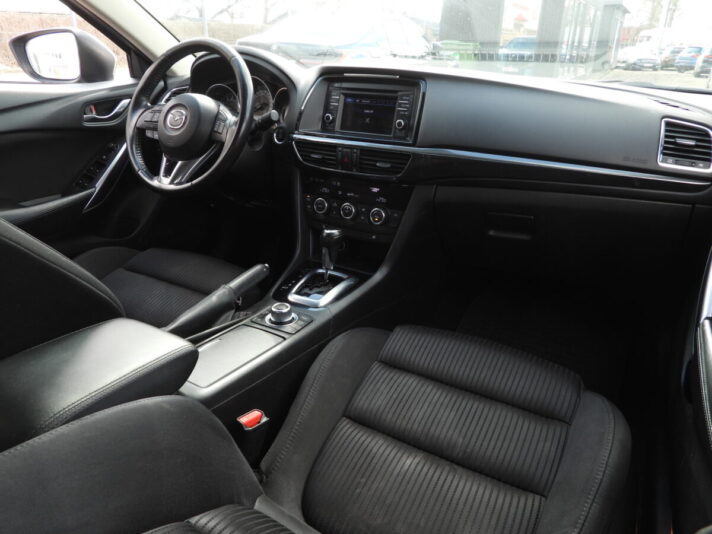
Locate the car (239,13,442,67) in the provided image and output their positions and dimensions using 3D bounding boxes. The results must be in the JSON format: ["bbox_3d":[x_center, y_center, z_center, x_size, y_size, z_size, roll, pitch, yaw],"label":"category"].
[{"bbox_3d":[0.002,-3.524,8.504,1.820,1.620,4.500,12,27,25],"label":"car"}]

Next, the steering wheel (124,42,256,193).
[{"bbox_3d":[-0.398,-0.358,1.158,0.370,0.370,0.110,12,-1,25],"label":"steering wheel"}]

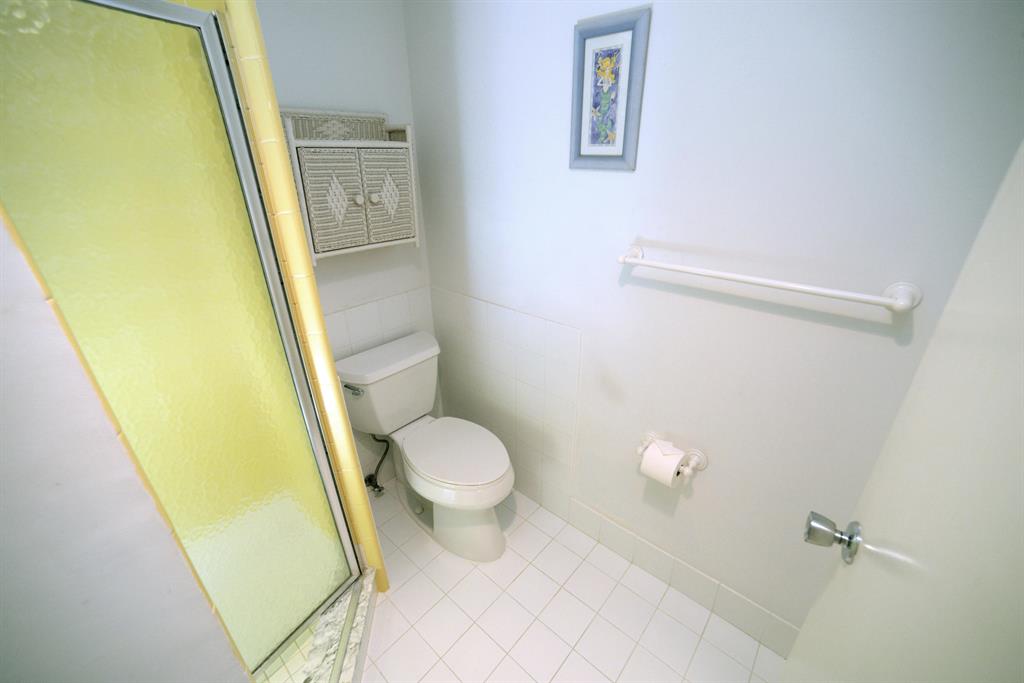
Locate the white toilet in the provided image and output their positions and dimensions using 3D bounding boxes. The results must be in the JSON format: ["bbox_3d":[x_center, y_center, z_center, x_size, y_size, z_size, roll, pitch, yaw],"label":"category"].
[{"bbox_3d":[-0.308,0.459,1.712,0.769,0.735,0.502,17,28,39],"label":"white toilet"}]

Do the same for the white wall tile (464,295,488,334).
[{"bbox_3d":[-0.154,-0.108,1.809,0.152,0.154,0.010,17,28,39],"label":"white wall tile"}]

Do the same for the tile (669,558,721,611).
[{"bbox_3d":[0.659,0.872,1.430,0.152,0.141,0.010,17,28,39],"label":"tile"}]

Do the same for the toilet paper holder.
[{"bbox_3d":[0.516,0.381,1.308,0.217,0.083,0.088,18,29,38],"label":"toilet paper holder"}]

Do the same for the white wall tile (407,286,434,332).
[{"bbox_3d":[-0.442,-0.174,1.963,0.010,0.154,0.113,18,29,38],"label":"white wall tile"}]

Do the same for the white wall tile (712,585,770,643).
[{"bbox_3d":[0.774,0.908,1.335,0.152,0.141,0.010,17,28,39],"label":"white wall tile"}]

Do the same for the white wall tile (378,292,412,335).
[{"bbox_3d":[-0.532,-0.131,1.869,0.010,0.154,0.156,18,29,38],"label":"white wall tile"}]

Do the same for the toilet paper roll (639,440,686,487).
[{"bbox_3d":[0.487,0.392,1.274,0.103,0.113,0.113,17,28,39],"label":"toilet paper roll"}]

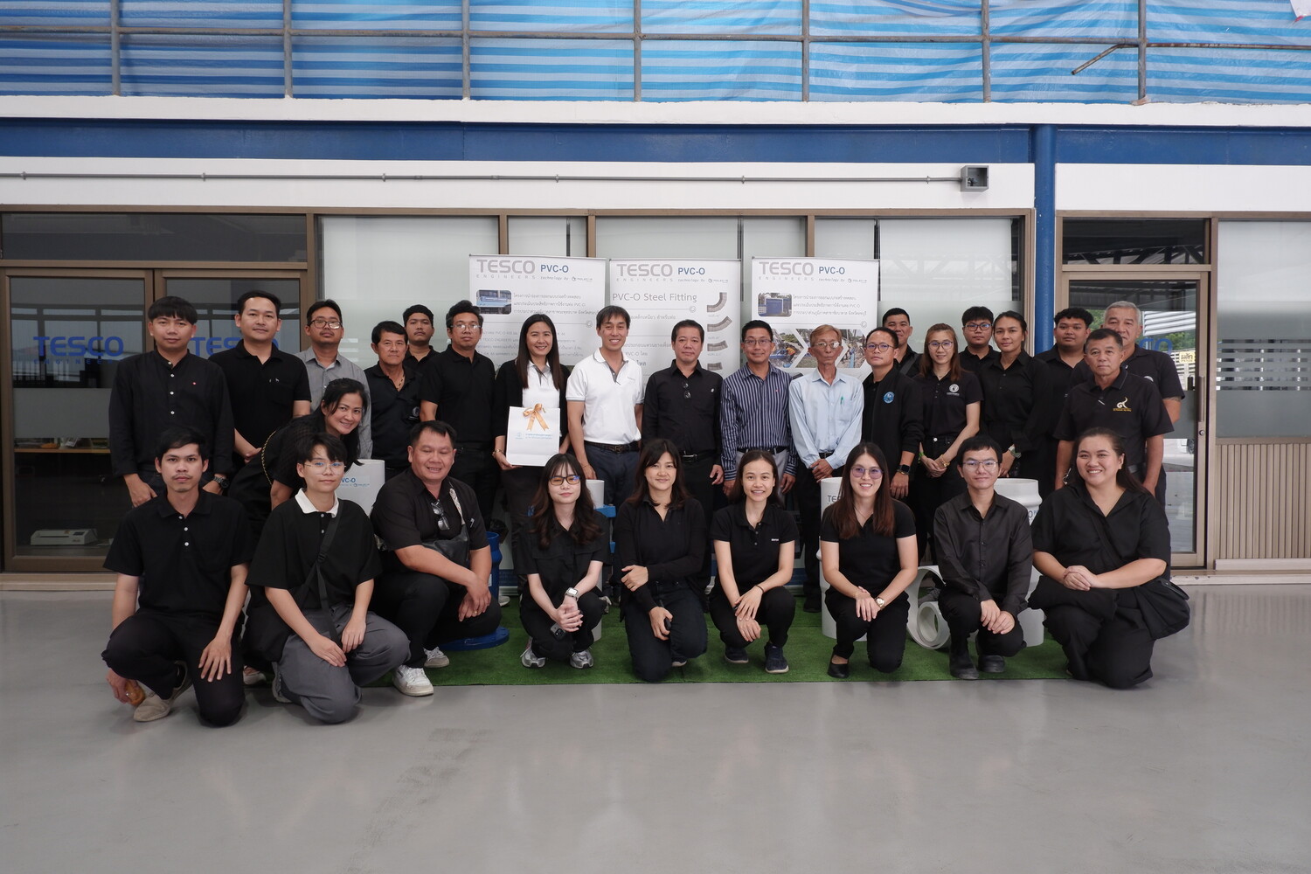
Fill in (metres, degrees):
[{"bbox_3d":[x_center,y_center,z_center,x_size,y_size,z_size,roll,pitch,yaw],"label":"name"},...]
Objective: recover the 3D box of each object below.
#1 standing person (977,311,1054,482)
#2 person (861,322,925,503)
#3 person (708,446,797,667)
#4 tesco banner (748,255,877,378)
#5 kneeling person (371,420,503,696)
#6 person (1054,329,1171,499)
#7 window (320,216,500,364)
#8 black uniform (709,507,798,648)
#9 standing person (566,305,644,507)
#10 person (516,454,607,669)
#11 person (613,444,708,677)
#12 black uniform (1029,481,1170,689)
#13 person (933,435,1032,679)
[{"bbox_3d":[1.869,0.162,4.930,0.450,1.650,0.310,1,2,23],"label":"standing person"},{"bbox_3d":[1.365,0.176,5.520,0.470,1.644,0.320,1,2,30],"label":"person"},{"bbox_3d":[0.442,0.528,4.280,0.430,0.950,0.620,0,1,3],"label":"person"},{"bbox_3d":[0.982,-0.060,5.800,0.810,2.050,0.140,0,1,-6],"label":"tesco banner"},{"bbox_3d":[-0.965,0.482,4.120,0.560,1.100,0.680,-1,2,-27],"label":"kneeling person"},{"bbox_3d":[2.341,0.216,4.857,0.570,1.550,0.320,0,1,10],"label":"person"},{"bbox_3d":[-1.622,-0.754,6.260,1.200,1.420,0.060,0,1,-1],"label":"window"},{"bbox_3d":[0.457,0.639,4.400,0.430,0.670,0.520,0,1,6],"label":"black uniform"},{"bbox_3d":[-0.281,0.127,5.360,0.480,1.750,0.310,0,1,-14],"label":"standing person"},{"bbox_3d":[-0.429,0.542,4.335,0.430,0.925,0.620,0,1,-3],"label":"person"},{"bbox_3d":[0.025,0.518,4.260,0.440,1.018,0.600,0,1,0],"label":"person"},{"bbox_3d":[1.909,0.598,4.080,0.600,0.820,0.620,0,1,14],"label":"black uniform"},{"bbox_3d":[1.471,0.508,4.310,0.460,1.036,0.570,0,1,11],"label":"person"}]

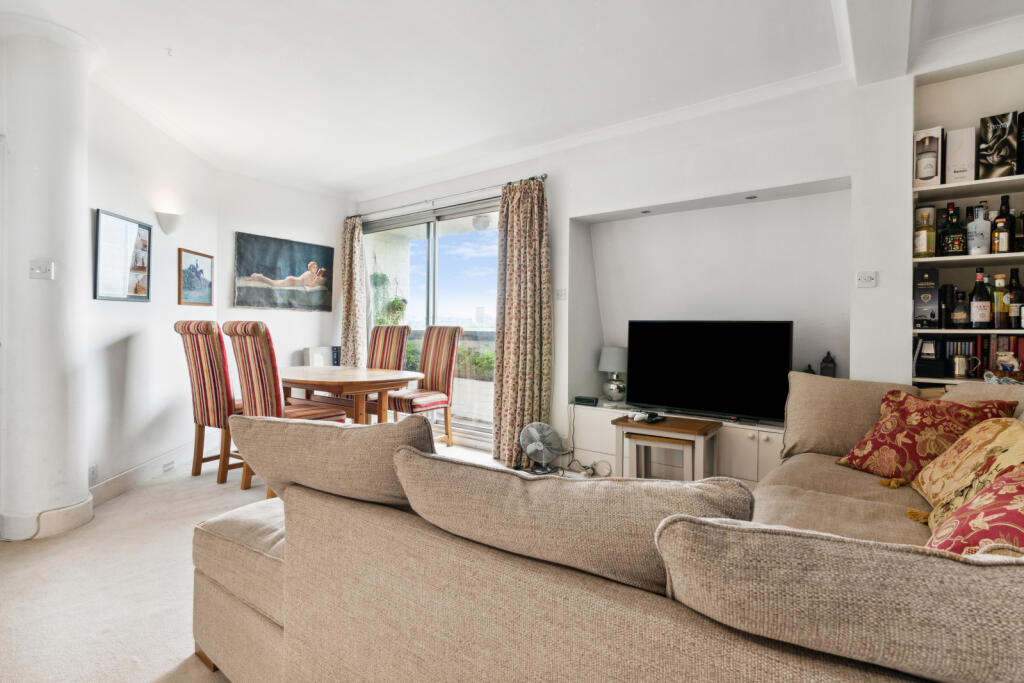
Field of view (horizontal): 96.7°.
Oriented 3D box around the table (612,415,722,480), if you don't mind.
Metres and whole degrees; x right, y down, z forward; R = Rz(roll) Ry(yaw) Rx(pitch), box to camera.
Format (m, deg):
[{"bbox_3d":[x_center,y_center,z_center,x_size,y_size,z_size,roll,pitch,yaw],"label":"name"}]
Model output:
[{"bbox_3d":[0.875,0.700,2.600,0.530,0.470,0.320,1,1,34],"label":"table"}]

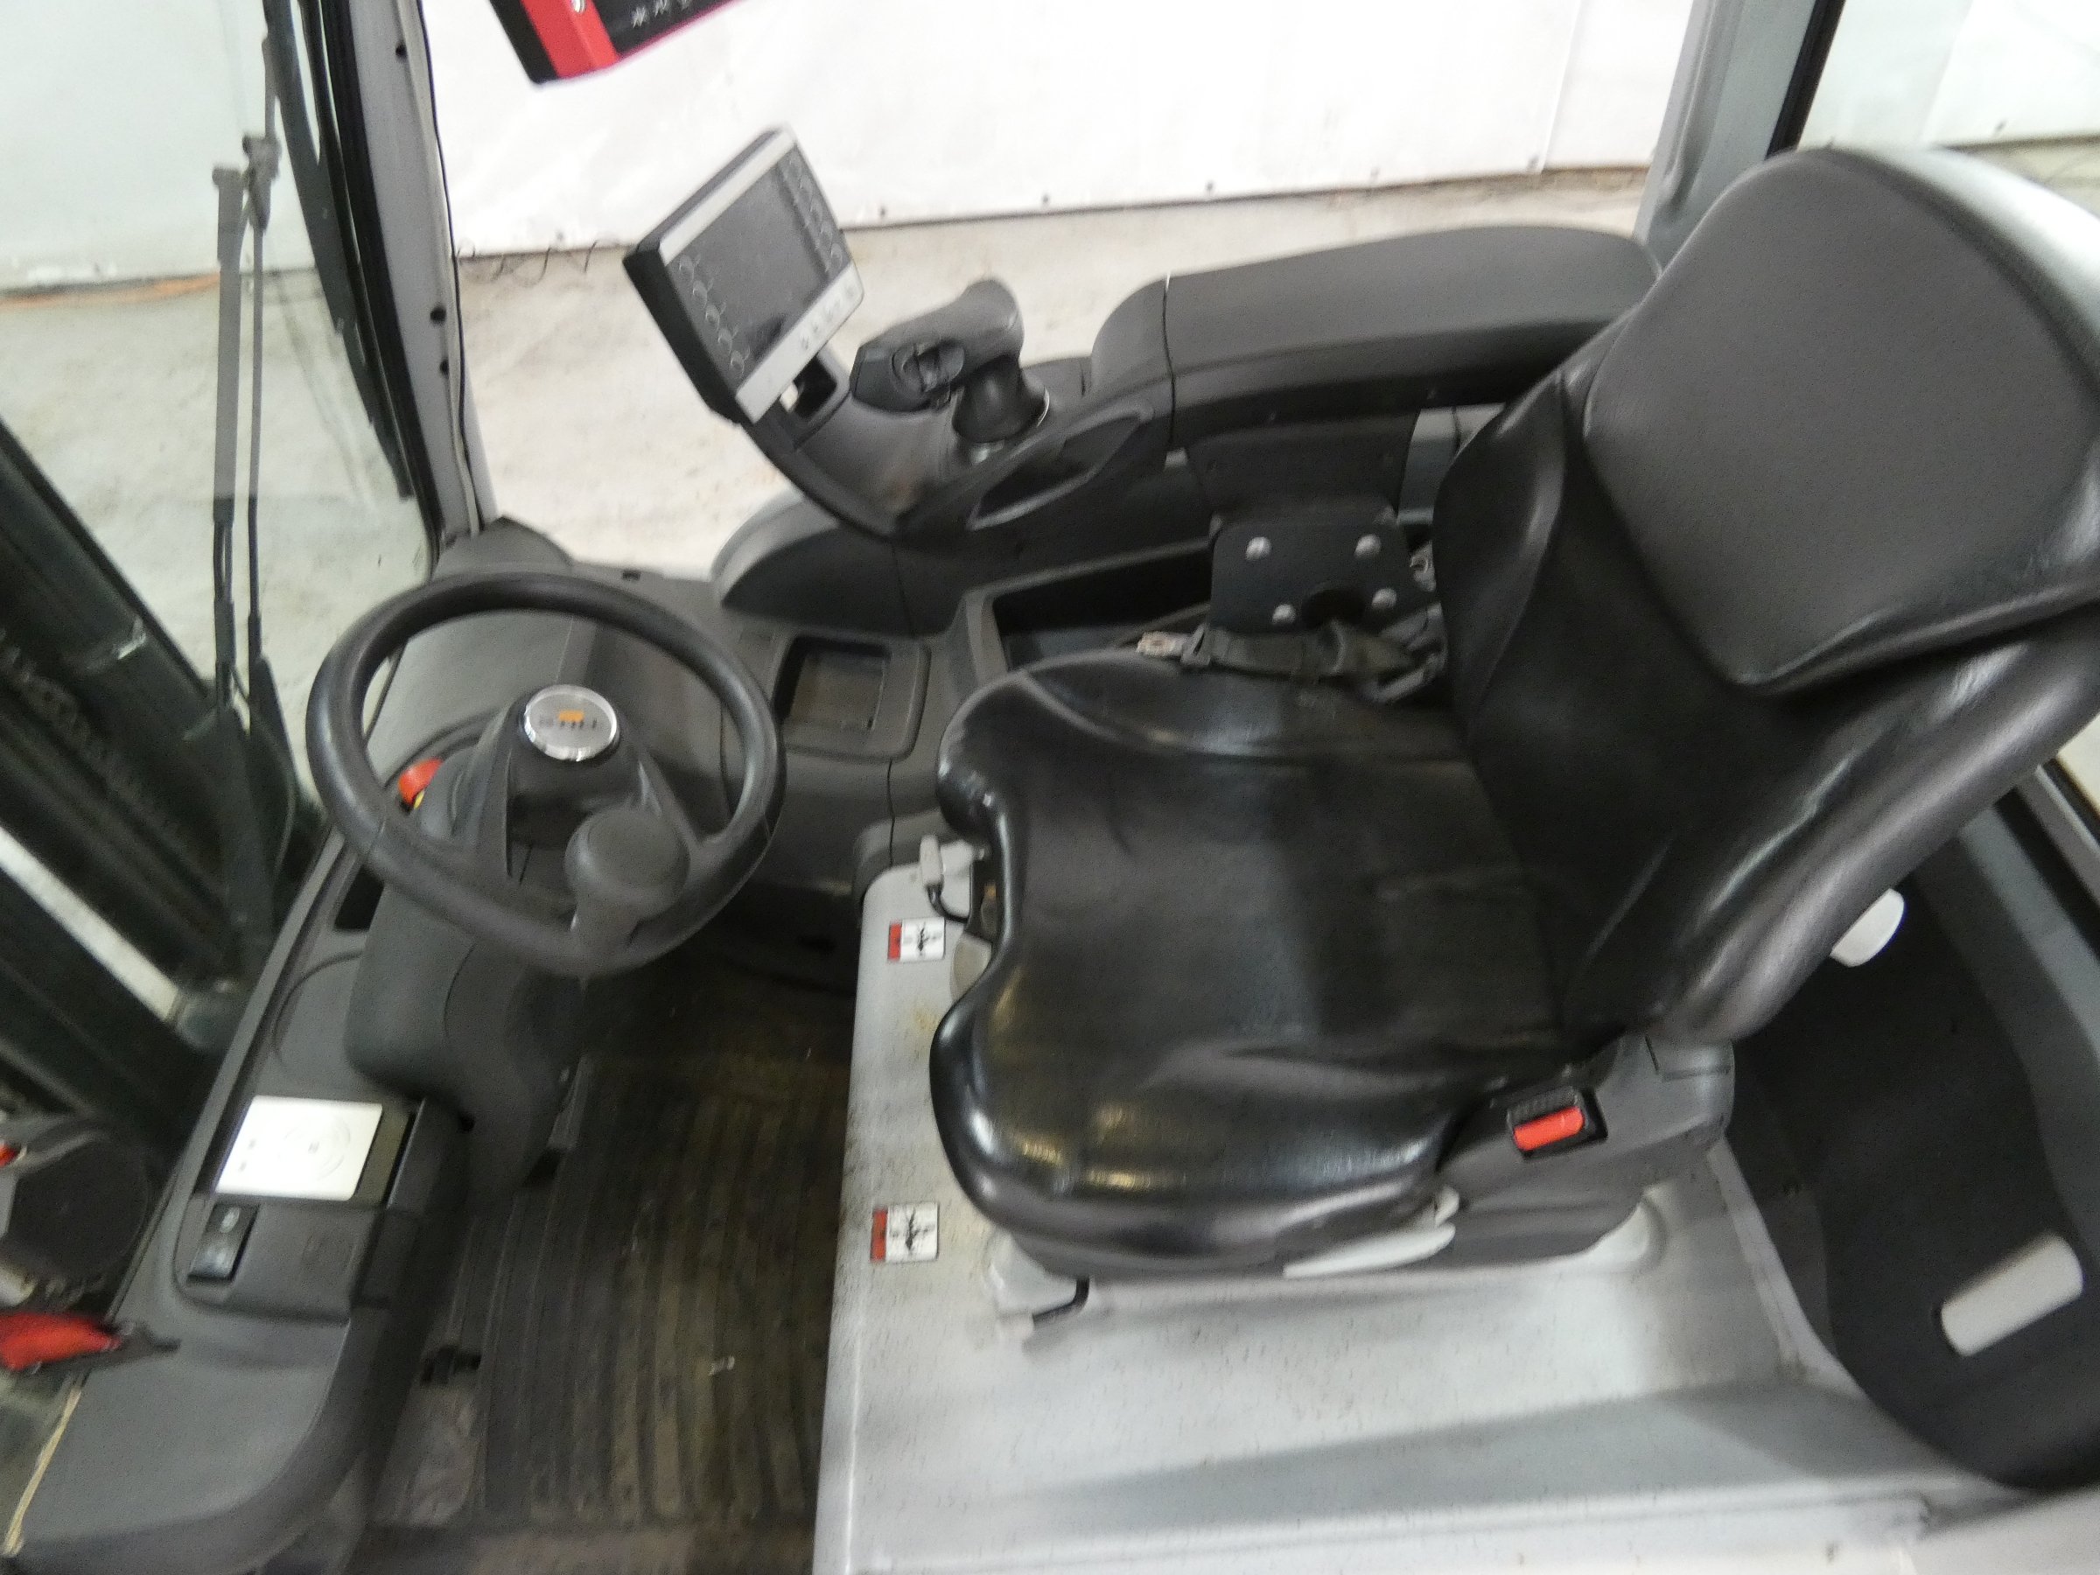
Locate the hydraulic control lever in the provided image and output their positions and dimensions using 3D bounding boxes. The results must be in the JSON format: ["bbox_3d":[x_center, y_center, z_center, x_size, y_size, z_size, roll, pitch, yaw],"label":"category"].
[{"bbox_3d":[-0.074,-0.328,0.935,0.138,0.100,0.065,-4,48,0],"label":"hydraulic control lever"}]

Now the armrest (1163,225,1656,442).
[{"bbox_3d":[0.266,-0.346,0.925,0.365,0.080,0.120,-6,48,3],"label":"armrest"}]

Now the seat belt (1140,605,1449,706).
[{"bbox_3d":[0.194,-0.110,1.000,0.245,0.055,0.055,-2,48,-2],"label":"seat belt"}]

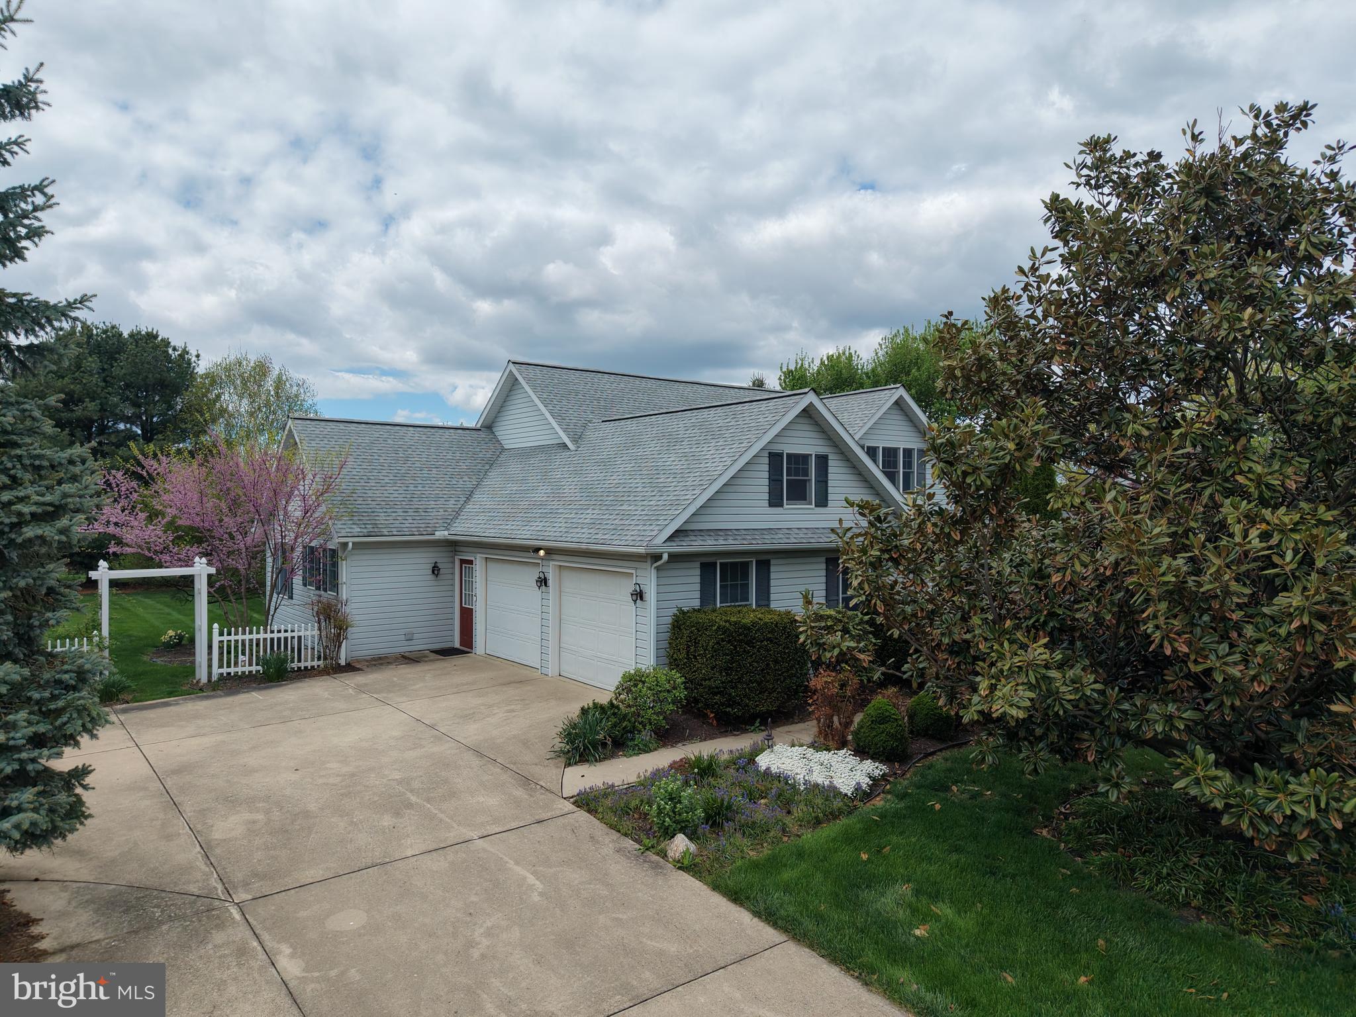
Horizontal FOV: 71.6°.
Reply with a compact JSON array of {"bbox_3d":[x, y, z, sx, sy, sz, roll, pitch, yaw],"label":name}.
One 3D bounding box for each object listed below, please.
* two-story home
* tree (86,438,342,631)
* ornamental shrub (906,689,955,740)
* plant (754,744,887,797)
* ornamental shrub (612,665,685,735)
[{"bbox_3d":[-0.956,-0.263,24.411,15.350,7.010,15.850,0,0,-36],"label":"two-story home"},{"bbox_3d":[-9.950,0.785,20.300,5.500,4.800,4.900,0,0,-26],"label":"tree"},{"bbox_3d":[3.600,2.857,13.150,0.760,0.700,0.740,0,0,0],"label":"ornamental shrub"},{"bbox_3d":[1.710,3.081,11.200,1.270,0.250,1.720,0,0,-36],"label":"plant"},{"bbox_3d":[-0.420,2.718,13.400,1.030,0.930,1.000,0,0,0],"label":"ornamental shrub"}]

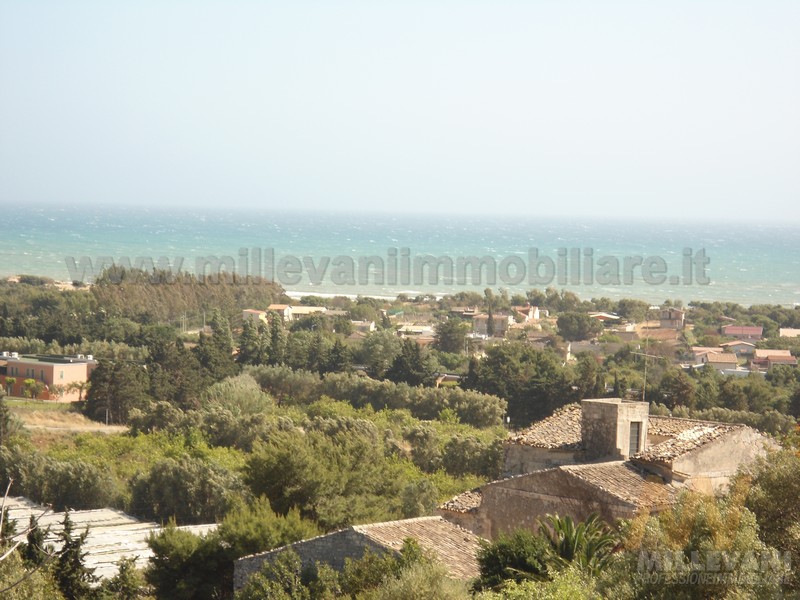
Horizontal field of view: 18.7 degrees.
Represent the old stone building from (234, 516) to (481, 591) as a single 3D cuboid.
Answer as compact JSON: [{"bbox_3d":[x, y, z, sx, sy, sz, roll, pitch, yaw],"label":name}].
[{"bbox_3d":[-0.140,12.120,104.340,13.520,5.200,5.900,3,3,40],"label":"old stone building"}]

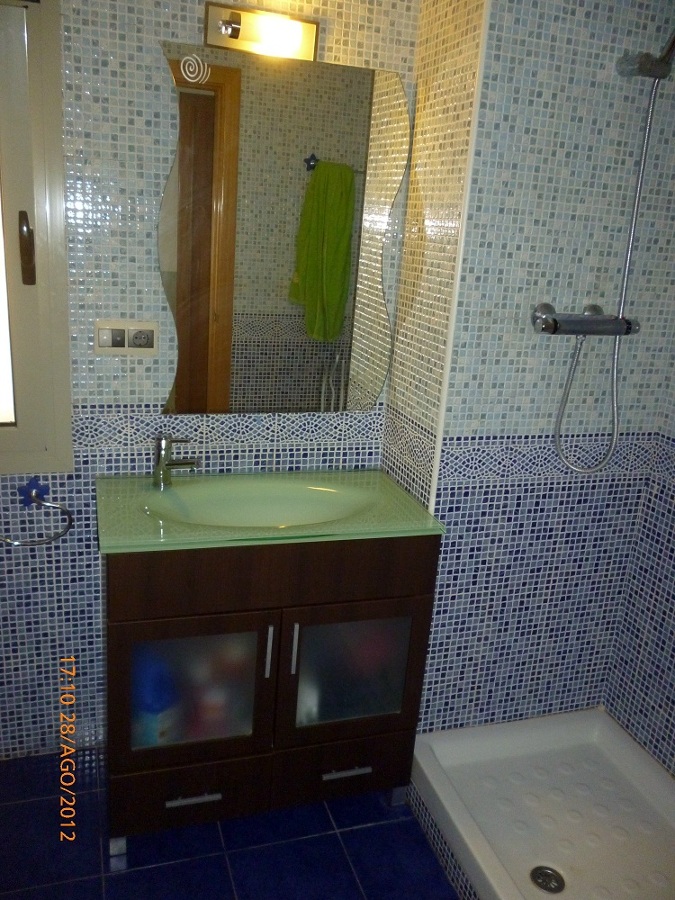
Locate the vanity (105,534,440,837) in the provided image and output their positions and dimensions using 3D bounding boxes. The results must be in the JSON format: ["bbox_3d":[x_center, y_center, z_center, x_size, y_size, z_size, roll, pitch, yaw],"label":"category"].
[{"bbox_3d":[-0.214,0.525,2.004,0.798,0.765,0.433,-1,17,-18],"label":"vanity"}]

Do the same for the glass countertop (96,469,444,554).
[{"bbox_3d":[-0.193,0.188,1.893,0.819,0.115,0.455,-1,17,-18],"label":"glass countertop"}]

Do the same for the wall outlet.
[{"bbox_3d":[-0.540,-0.286,1.869,0.154,0.087,0.012,-1,17,-18],"label":"wall outlet"}]

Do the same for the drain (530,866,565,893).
[{"bbox_3d":[0.496,1.012,1.714,0.078,0.012,0.078,4,16,-1],"label":"drain"}]

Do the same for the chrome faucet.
[{"bbox_3d":[-0.423,0.029,1.924,0.121,0.139,0.048,3,16,-5],"label":"chrome faucet"}]

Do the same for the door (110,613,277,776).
[{"bbox_3d":[-0.340,0.581,1.754,0.395,0.411,0.024,-1,17,-18],"label":"door"}]

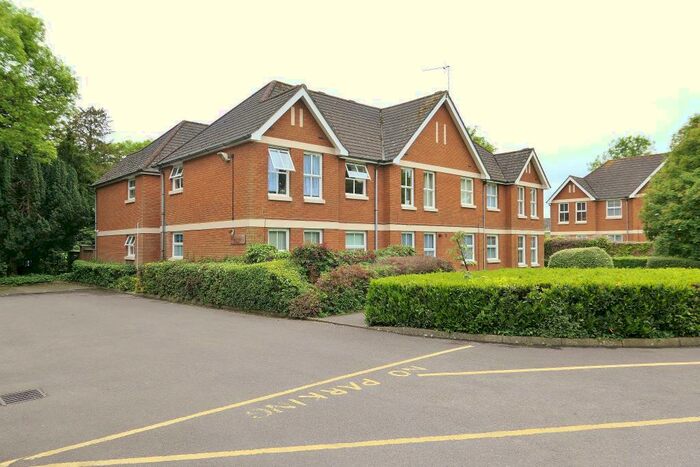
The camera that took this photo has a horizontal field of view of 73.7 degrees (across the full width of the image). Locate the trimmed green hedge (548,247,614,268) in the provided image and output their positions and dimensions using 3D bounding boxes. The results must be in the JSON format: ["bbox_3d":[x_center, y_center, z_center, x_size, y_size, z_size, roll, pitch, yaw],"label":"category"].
[{"bbox_3d":[9.922,1.333,19.972,2.650,1.480,2.500,0,-1,0],"label":"trimmed green hedge"}]

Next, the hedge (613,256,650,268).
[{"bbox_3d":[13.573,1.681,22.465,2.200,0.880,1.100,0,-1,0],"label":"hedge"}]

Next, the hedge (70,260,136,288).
[{"bbox_3d":[-9.809,1.635,18.944,1.100,0.880,6.300,1,-2,-44],"label":"hedge"}]

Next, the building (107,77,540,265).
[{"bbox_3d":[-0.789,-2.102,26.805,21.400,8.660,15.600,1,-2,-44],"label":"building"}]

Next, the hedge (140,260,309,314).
[{"bbox_3d":[-3.961,1.393,13.470,1.250,1.120,8.400,1,-2,-44],"label":"hedge"}]

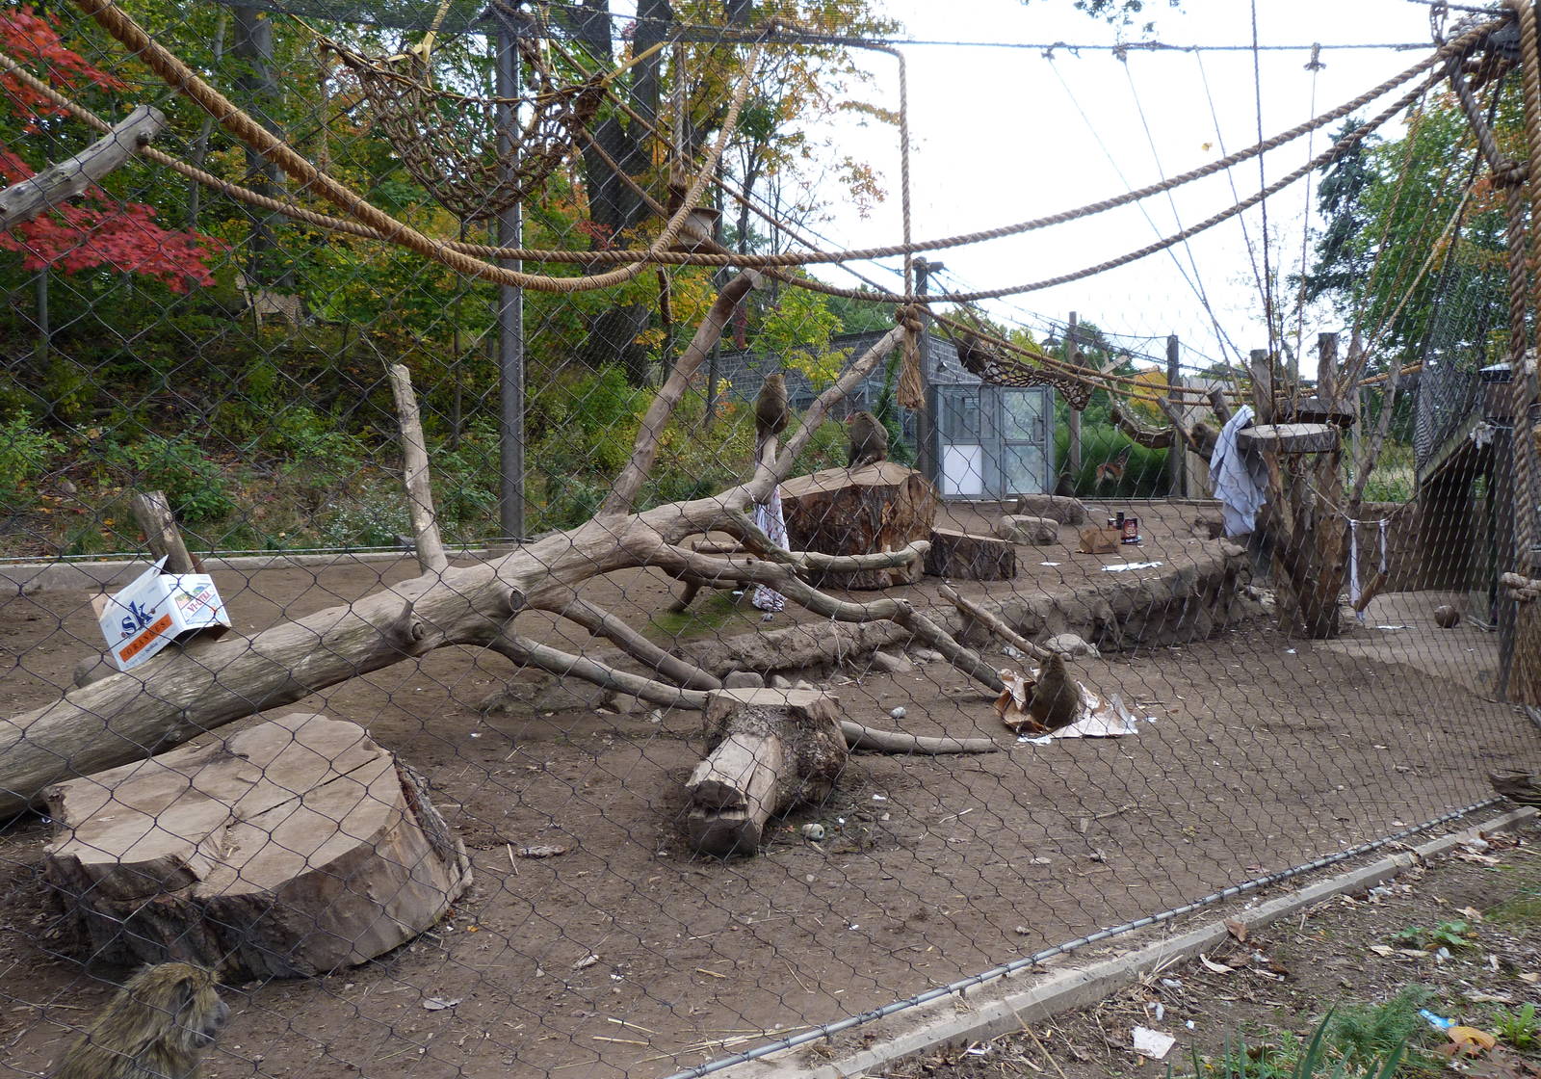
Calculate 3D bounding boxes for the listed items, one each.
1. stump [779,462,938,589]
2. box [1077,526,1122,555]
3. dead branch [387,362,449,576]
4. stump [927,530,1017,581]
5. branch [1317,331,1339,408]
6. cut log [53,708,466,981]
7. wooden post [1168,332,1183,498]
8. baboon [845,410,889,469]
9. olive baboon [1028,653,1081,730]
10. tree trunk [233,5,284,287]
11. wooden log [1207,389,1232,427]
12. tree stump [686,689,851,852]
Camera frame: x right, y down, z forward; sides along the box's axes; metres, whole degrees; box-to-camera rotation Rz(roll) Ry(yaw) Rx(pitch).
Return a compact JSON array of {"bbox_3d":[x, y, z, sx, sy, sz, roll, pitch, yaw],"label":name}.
[{"bbox_3d":[0.716,-0.116,9.109,1.330,0.880,1.200,0,5,5],"label":"stump"},{"bbox_3d":[3.319,-0.002,11.187,0.420,0.270,0.300,0,5,9],"label":"box"},{"bbox_3d":[-1.812,-0.359,5.700,0.180,1.074,0.170,-7,5,0],"label":"dead branch"},{"bbox_3d":[1.886,0.148,10.500,0.870,0.420,0.800,-1,1,0],"label":"stump"},{"bbox_3d":[4.396,-1.337,8.772,0.155,0.593,0.155,-3,5,0],"label":"branch"},{"bbox_3d":[-1.702,1.008,3.858,1.270,0.460,1.100,-3,6,-23],"label":"cut log"},{"bbox_3d":[8.101,-2.497,22.300,0.210,3.300,0.210,-1,1,0],"label":"wooden post"},{"bbox_3d":[0.805,-0.835,9.300,0.400,0.500,0.300,1,6,13],"label":"baboon"},{"bbox_3d":[1.545,0.821,6.050,0.280,0.420,0.340,-3,6,-20],"label":"olive baboon"},{"bbox_3d":[-8.805,-6.755,19.269,0.660,4.904,0.660,0,5,0],"label":"tree trunk"},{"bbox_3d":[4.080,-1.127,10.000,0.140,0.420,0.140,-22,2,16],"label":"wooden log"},{"bbox_3d":[-0.022,0.924,4.780,0.620,0.420,1.100,1,6,12],"label":"tree stump"}]

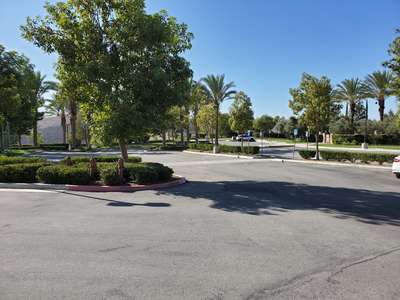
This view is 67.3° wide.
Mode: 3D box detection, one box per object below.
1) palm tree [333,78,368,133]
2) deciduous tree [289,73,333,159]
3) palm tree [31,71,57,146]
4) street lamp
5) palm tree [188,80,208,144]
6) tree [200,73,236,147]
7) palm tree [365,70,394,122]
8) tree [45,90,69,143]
[{"bbox_3d":[26.138,-6.578,52.000,5.700,11.600,5.700,0,3,0],"label":"palm tree"},{"bbox_3d":[8.093,-2.490,22.000,3.250,6.370,3.250,0,3,0],"label":"deciduous tree"},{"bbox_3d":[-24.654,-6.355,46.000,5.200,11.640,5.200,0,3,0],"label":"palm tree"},{"bbox_3d":[20.421,-3.264,37.000,0.750,6.280,0.750,0,3,0],"label":"street lamp"},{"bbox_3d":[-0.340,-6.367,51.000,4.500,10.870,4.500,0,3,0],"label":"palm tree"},{"bbox_3d":[2.402,-4.933,39.000,4.800,9.740,4.800,0,3,0],"label":"tree"},{"bbox_3d":[28.842,-6.631,48.000,5.700,12.140,5.700,0,3,0],"label":"palm tree"},{"bbox_3d":[-23.853,-5.475,51.000,5.100,9.250,5.100,0,3,0],"label":"tree"}]

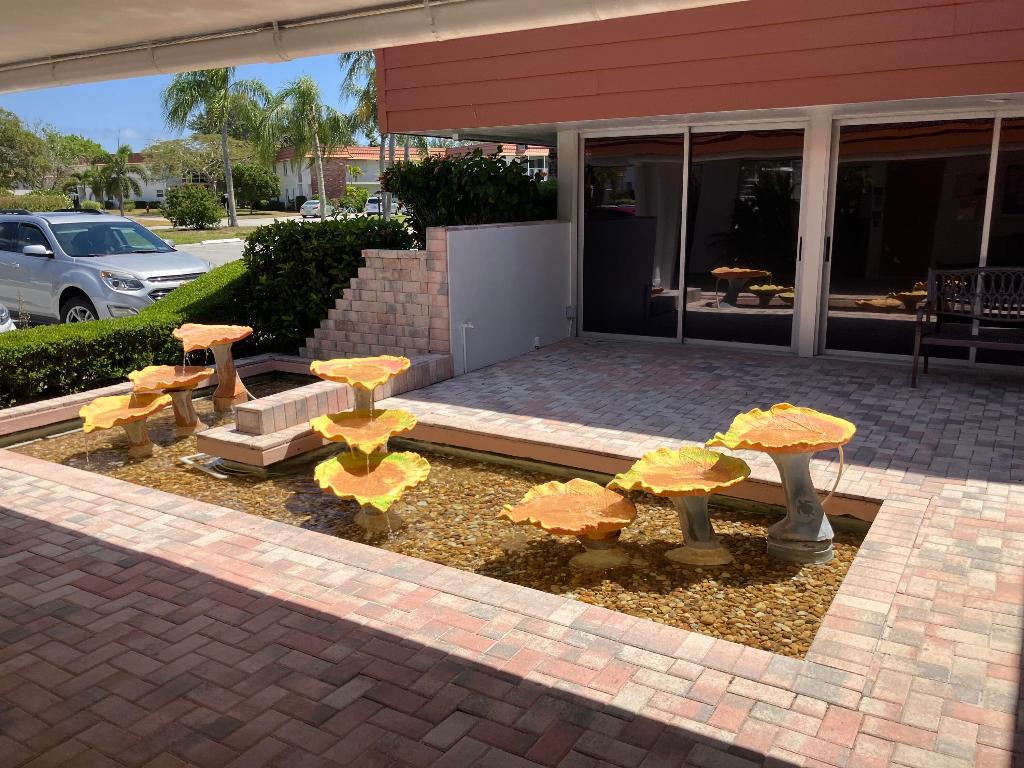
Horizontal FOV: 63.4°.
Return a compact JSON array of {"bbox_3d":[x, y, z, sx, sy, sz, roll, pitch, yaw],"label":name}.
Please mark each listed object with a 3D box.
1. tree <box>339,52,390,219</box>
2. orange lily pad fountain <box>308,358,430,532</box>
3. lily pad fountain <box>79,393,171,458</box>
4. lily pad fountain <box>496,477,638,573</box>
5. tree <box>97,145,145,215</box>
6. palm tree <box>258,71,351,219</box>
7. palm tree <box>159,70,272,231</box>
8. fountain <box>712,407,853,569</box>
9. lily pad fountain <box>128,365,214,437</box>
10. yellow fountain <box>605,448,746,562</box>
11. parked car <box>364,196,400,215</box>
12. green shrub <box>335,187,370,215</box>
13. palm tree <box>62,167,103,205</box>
[{"bbox_3d":[-7.935,-15.104,50.044,6.000,10.380,6.000,-1,13,0],"label":"tree"},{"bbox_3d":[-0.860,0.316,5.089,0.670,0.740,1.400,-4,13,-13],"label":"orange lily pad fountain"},{"bbox_3d":[-2.771,0.317,6.045,0.600,0.380,0.660,5,14,27],"label":"lily pad fountain"},{"bbox_3d":[0.272,0.701,4.036,0.680,0.310,0.560,0,13,5],"label":"lily pad fountain"},{"bbox_3d":[-35.449,-18.381,75.000,4.300,6.680,4.200,-1,12,0],"label":"tree"},{"bbox_3d":[-13.712,-15.604,55.000,5.900,9.990,5.800,-1,12,0],"label":"palm tree"},{"bbox_3d":[-16.771,-13.743,47.536,6.400,9.310,6.400,-1,13,0],"label":"palm tree"},{"bbox_3d":[1.340,0.491,4.099,0.690,0.720,0.640,-2,13,-6],"label":"fountain"},{"bbox_3d":[-2.534,0.168,6.279,0.570,0.470,0.660,5,14,25],"label":"lily pad fountain"},{"bbox_3d":[0.857,0.619,4.121,0.680,0.480,0.640,-2,13,-6],"label":"yellow fountain"},{"bbox_3d":[-12.664,-17.391,81.004,1.850,1.680,4.600,1,13,10],"label":"parked car"},{"bbox_3d":[-15.790,-18.185,81.996,3.400,2.660,3.000,-1,13,0],"label":"green shrub"},{"bbox_3d":[-46.558,-21.287,90.014,4.560,4.550,4.560,-1,13,0],"label":"palm tree"}]

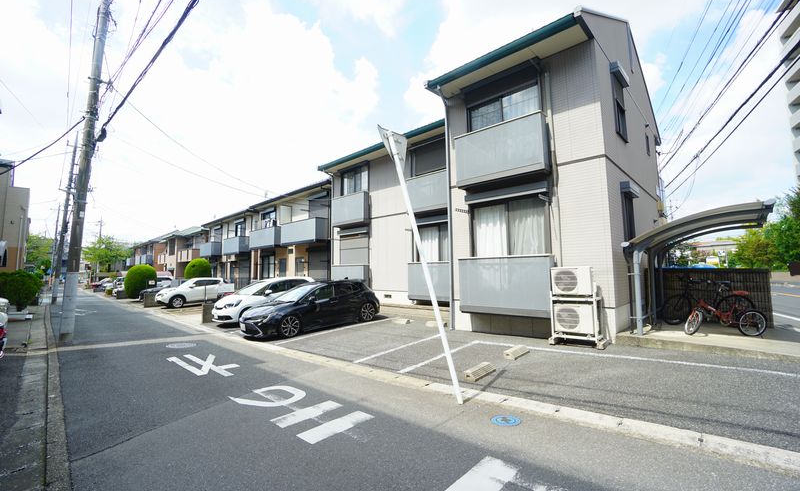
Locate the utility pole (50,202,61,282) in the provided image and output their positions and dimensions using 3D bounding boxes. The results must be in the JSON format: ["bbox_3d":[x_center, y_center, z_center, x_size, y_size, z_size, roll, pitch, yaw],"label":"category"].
[{"bbox_3d":[-44.794,0.295,43.373,0.380,11.800,0.380,-4,-7,44],"label":"utility pole"}]

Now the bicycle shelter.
[{"bbox_3d":[6.050,0.574,6.751,2.090,2.300,2.850,-6,-7,44],"label":"bicycle shelter"}]

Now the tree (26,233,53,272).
[{"bbox_3d":[-54.285,2.585,50.237,5.500,8.750,5.500,-6,-7,44],"label":"tree"}]

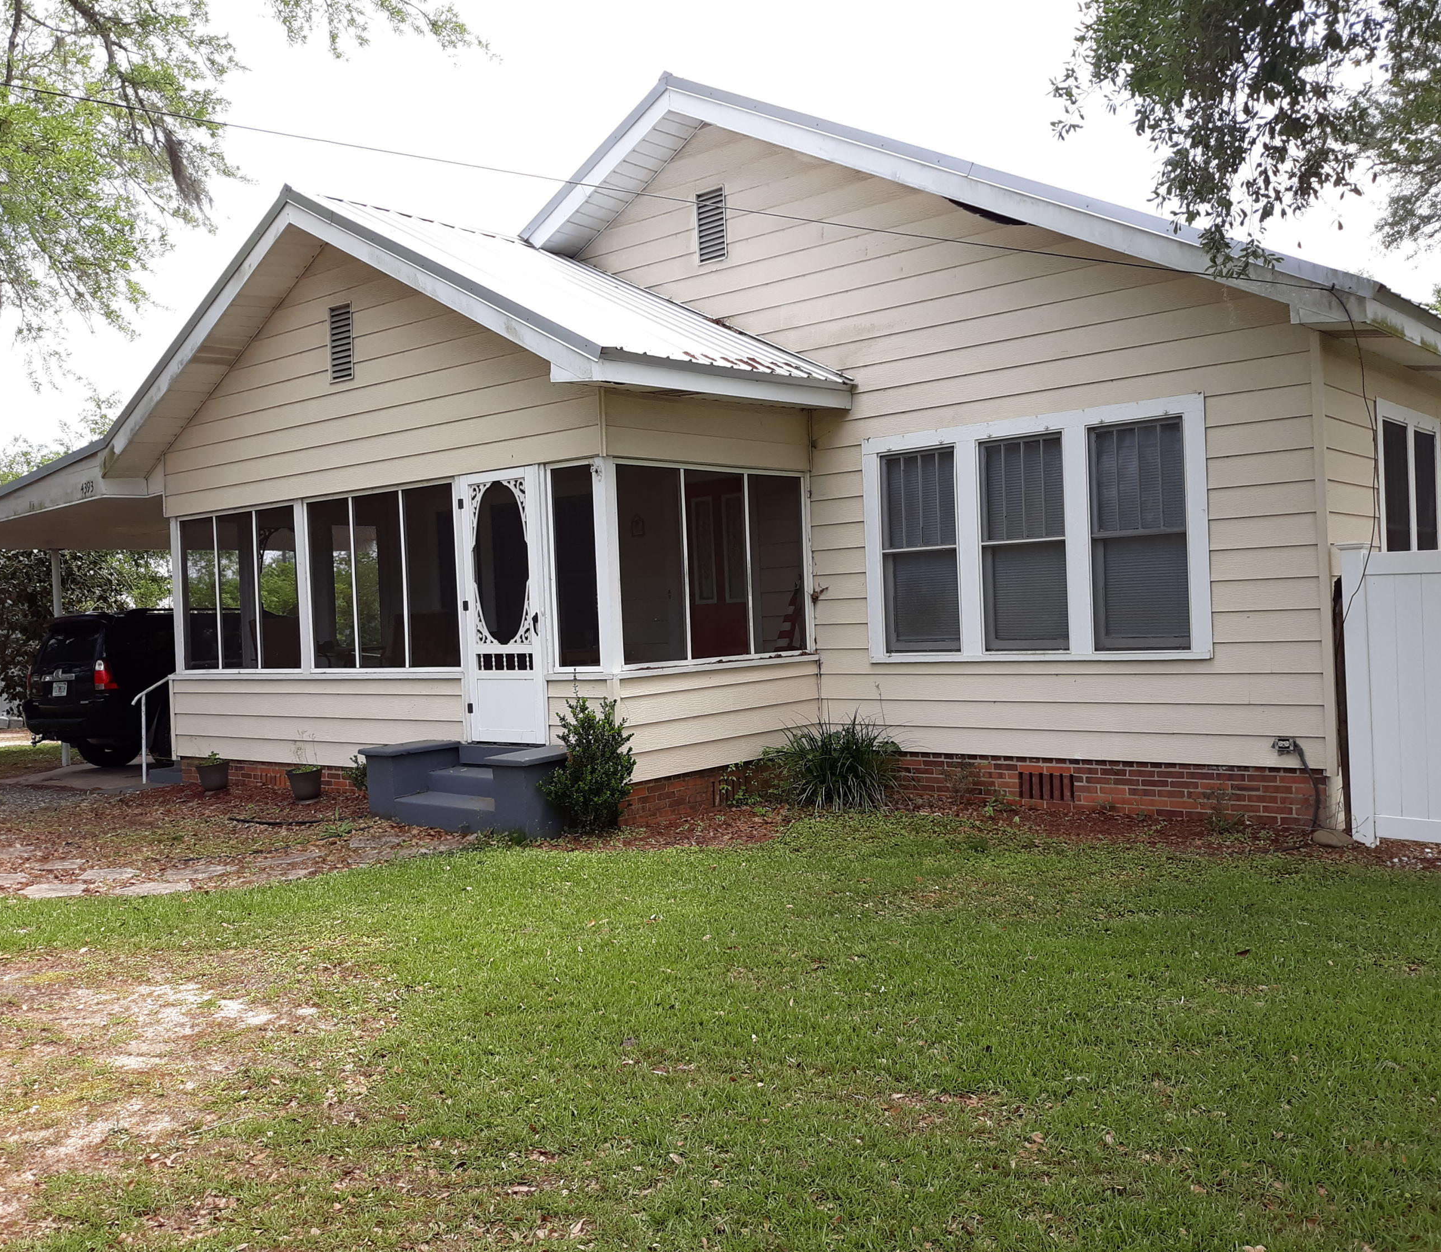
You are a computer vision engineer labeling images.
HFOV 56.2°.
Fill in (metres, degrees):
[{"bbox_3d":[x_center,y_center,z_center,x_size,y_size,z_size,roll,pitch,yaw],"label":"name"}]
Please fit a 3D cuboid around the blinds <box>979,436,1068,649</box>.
[{"bbox_3d":[2.271,-0.632,10.124,0.706,1.630,0.060,-2,1,39],"label":"blinds"}]

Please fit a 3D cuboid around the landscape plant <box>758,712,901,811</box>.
[{"bbox_3d":[0.827,0.998,10.339,1.053,0.669,1.053,-2,1,0],"label":"landscape plant"}]

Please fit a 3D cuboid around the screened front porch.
[{"bbox_3d":[-2.287,-0.124,12.240,5.987,2.089,2.397,-2,1,39],"label":"screened front porch"}]

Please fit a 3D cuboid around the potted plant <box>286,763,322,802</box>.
[{"bbox_3d":[-3.513,1.303,11.383,0.294,0.311,0.294,-2,1,39],"label":"potted plant"}]

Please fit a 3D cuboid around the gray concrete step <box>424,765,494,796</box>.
[{"bbox_3d":[-1.660,1.151,9.848,1.090,0.160,0.330,-2,1,39],"label":"gray concrete step"}]

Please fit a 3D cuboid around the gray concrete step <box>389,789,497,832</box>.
[{"bbox_3d":[-1.852,1.340,9.613,1.100,0.185,0.330,-2,1,39],"label":"gray concrete step"}]

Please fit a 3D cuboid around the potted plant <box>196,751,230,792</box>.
[{"bbox_3d":[-4.665,1.332,12.399,0.291,0.354,0.291,-2,1,39],"label":"potted plant"}]

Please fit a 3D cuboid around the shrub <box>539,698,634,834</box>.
[{"bbox_3d":[-0.903,0.929,9.164,0.643,0.948,0.643,-2,1,0],"label":"shrub"}]

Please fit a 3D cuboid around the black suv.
[{"bbox_3d":[-6.069,0.692,16.995,1.910,1.800,4.800,-2,1,37],"label":"black suv"}]

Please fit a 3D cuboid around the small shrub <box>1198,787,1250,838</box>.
[{"bbox_3d":[3.311,1.210,8.883,0.314,0.285,0.314,-2,1,39],"label":"small shrub"}]

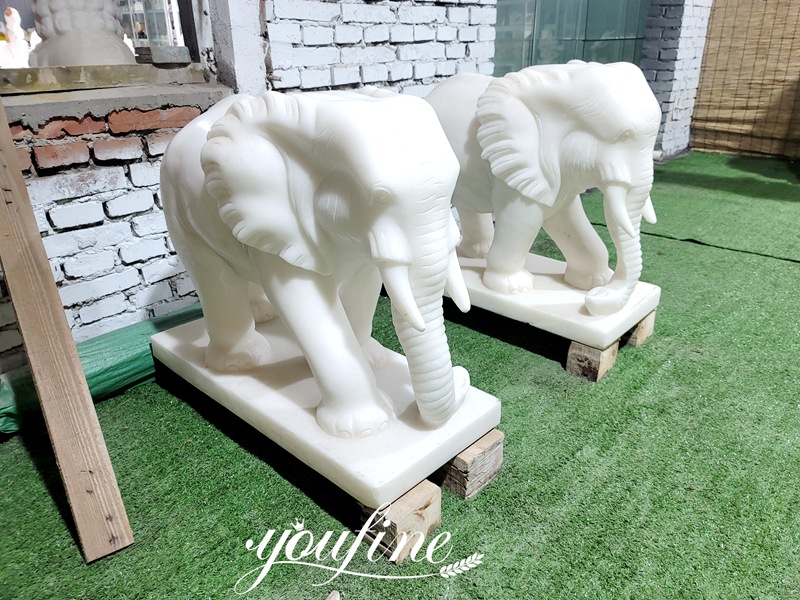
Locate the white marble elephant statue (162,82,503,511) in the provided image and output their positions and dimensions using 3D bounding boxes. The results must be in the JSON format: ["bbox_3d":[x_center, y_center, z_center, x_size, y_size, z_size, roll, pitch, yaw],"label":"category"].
[{"bbox_3d":[-0.200,-0.102,1.148,0.773,0.620,0.345,20,32,39],"label":"white marble elephant statue"}]

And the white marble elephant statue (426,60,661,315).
[{"bbox_3d":[0.343,-0.342,1.599,0.720,0.585,0.315,20,32,39],"label":"white marble elephant statue"}]

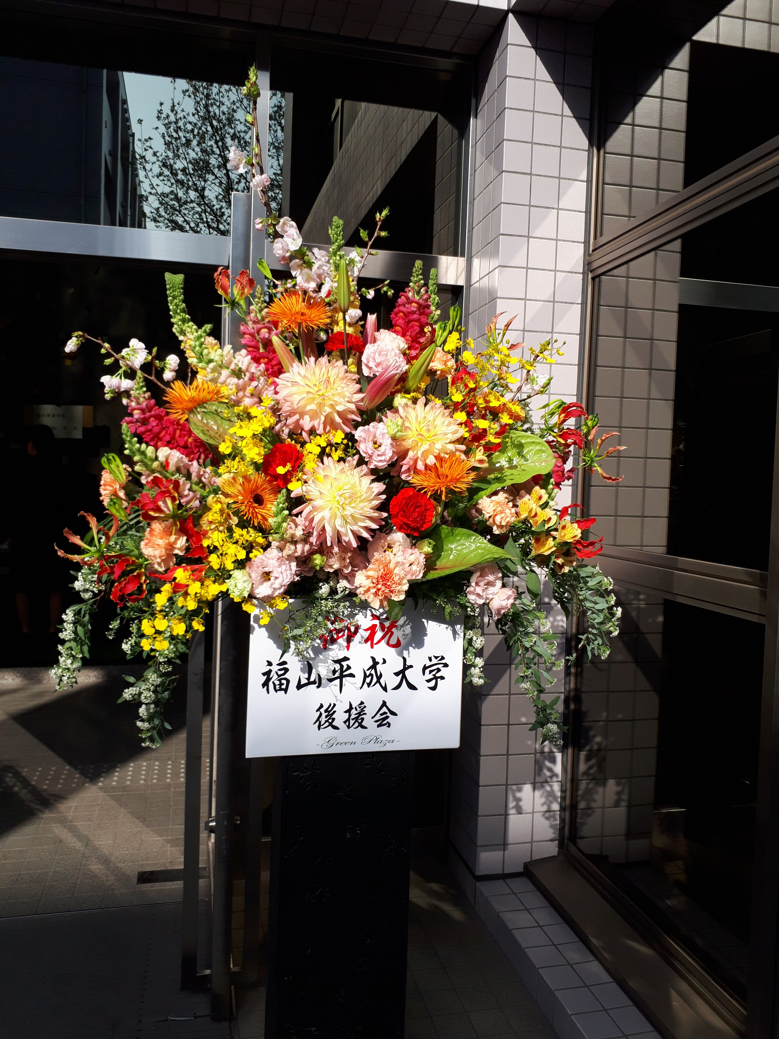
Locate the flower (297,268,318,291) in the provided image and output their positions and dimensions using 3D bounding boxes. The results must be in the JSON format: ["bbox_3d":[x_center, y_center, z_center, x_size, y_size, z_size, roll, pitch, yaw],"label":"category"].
[{"bbox_3d":[-0.137,-0.400,1.350,0.036,0.037,0.029,2,2,0],"label":"flower"}]

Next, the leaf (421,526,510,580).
[{"bbox_3d":[0.137,0.064,1.460,0.165,0.110,0.045,2,-37,-6],"label":"leaf"}]

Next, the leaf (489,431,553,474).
[{"bbox_3d":[0.233,-0.118,1.420,0.120,0.035,0.085,-5,45,-1],"label":"leaf"}]

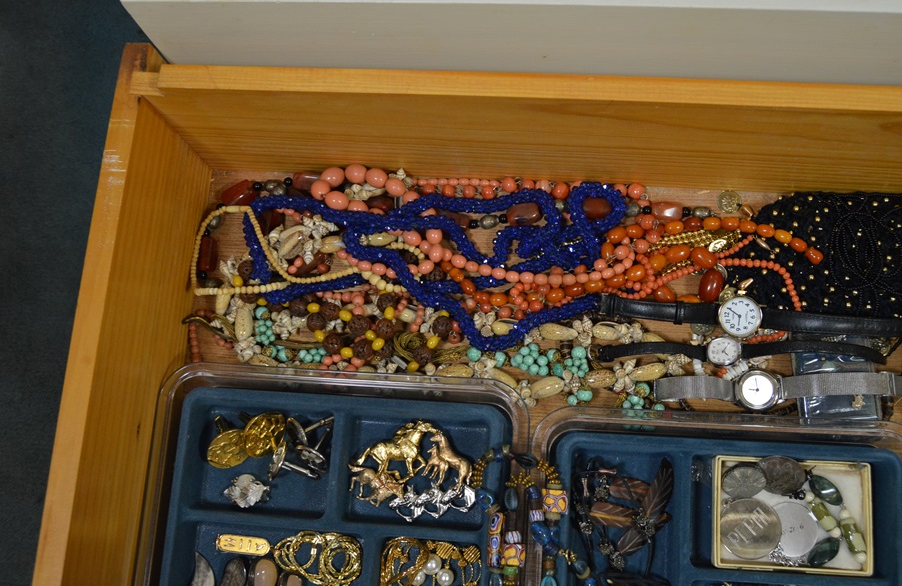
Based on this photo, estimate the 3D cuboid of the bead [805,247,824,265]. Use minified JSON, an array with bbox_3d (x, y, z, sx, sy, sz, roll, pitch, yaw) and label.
[{"bbox_3d":[0.217,-0.022,0.584,0.012,0.009,0.009,42,84,13],"label":"bead"}]

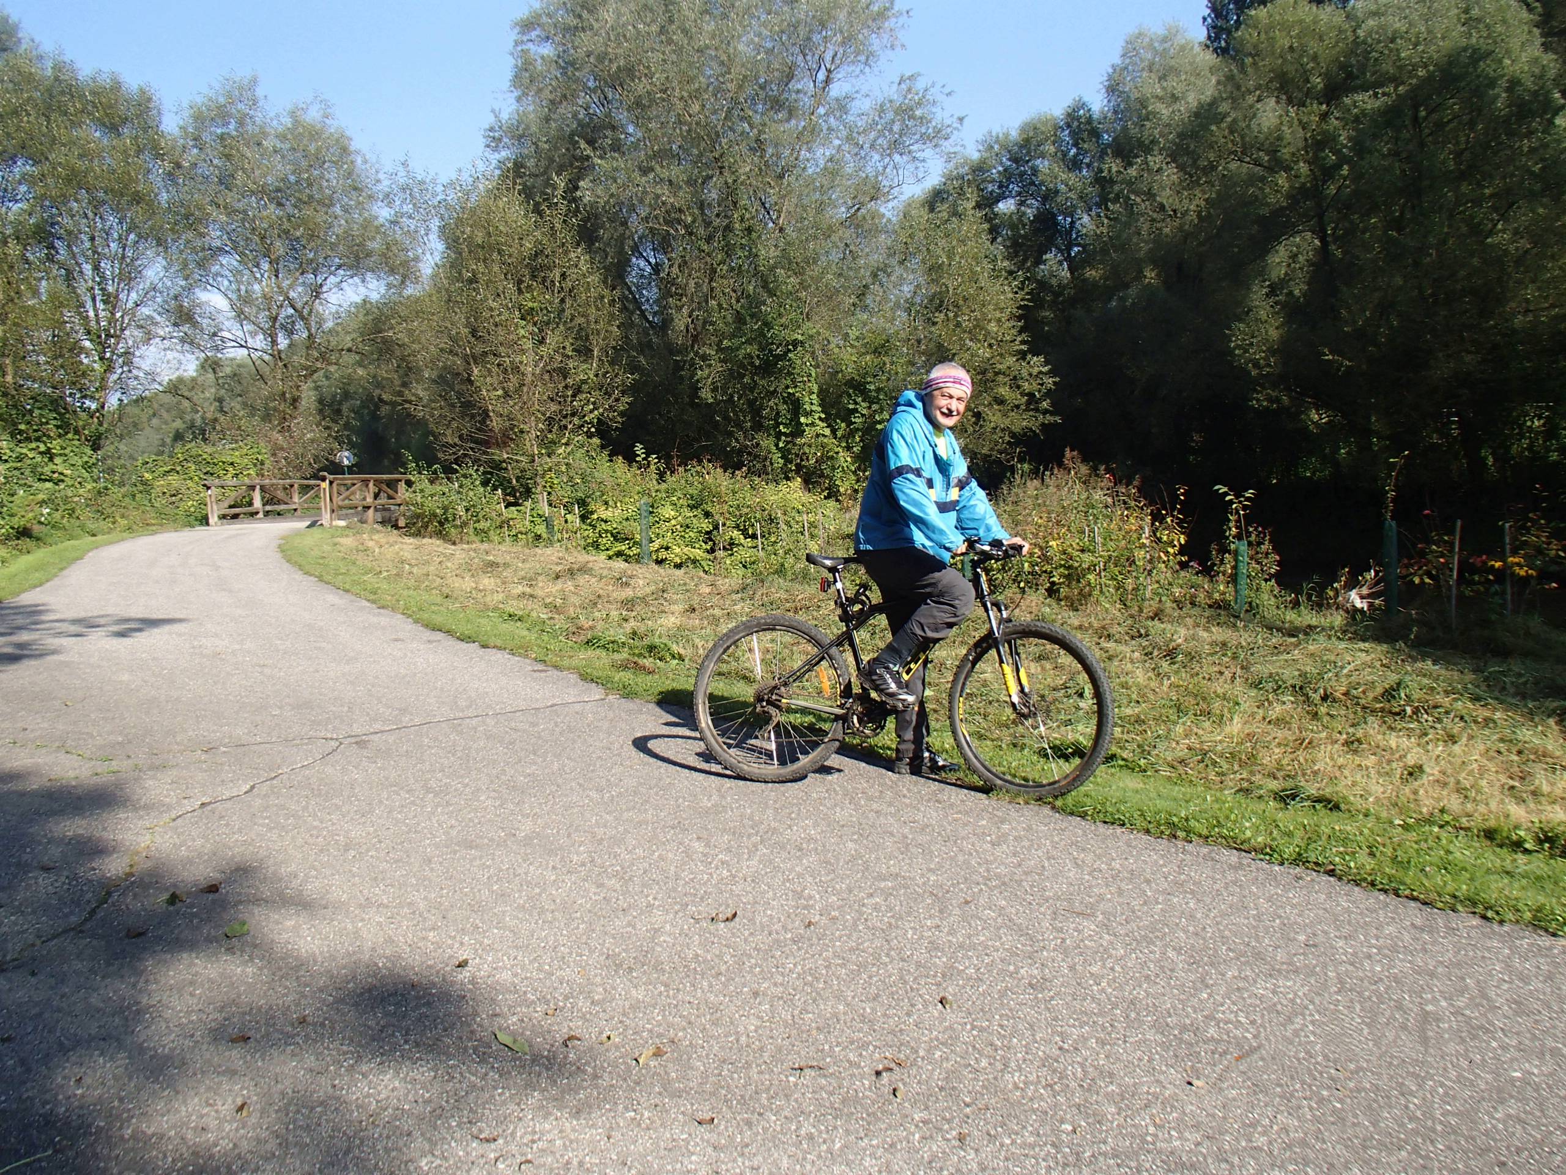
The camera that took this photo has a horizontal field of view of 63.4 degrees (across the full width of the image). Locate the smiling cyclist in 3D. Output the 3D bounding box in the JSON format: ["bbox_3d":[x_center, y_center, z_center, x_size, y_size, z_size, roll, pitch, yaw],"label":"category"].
[{"bbox_3d":[0.644,-0.093,5.190,0.600,1.700,0.550,3,8,30],"label":"smiling cyclist"}]

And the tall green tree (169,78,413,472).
[{"bbox_3d":[-17.493,-10.757,45.000,8.700,14.600,8.700,-4,7,-21],"label":"tall green tree"}]

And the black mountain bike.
[{"bbox_3d":[0.452,0.318,5.116,1.730,1.000,0.620,1,2,16],"label":"black mountain bike"}]

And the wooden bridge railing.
[{"bbox_3d":[-10.755,-2.137,29.500,3.000,1.200,7.500,-1,7,0],"label":"wooden bridge railing"}]

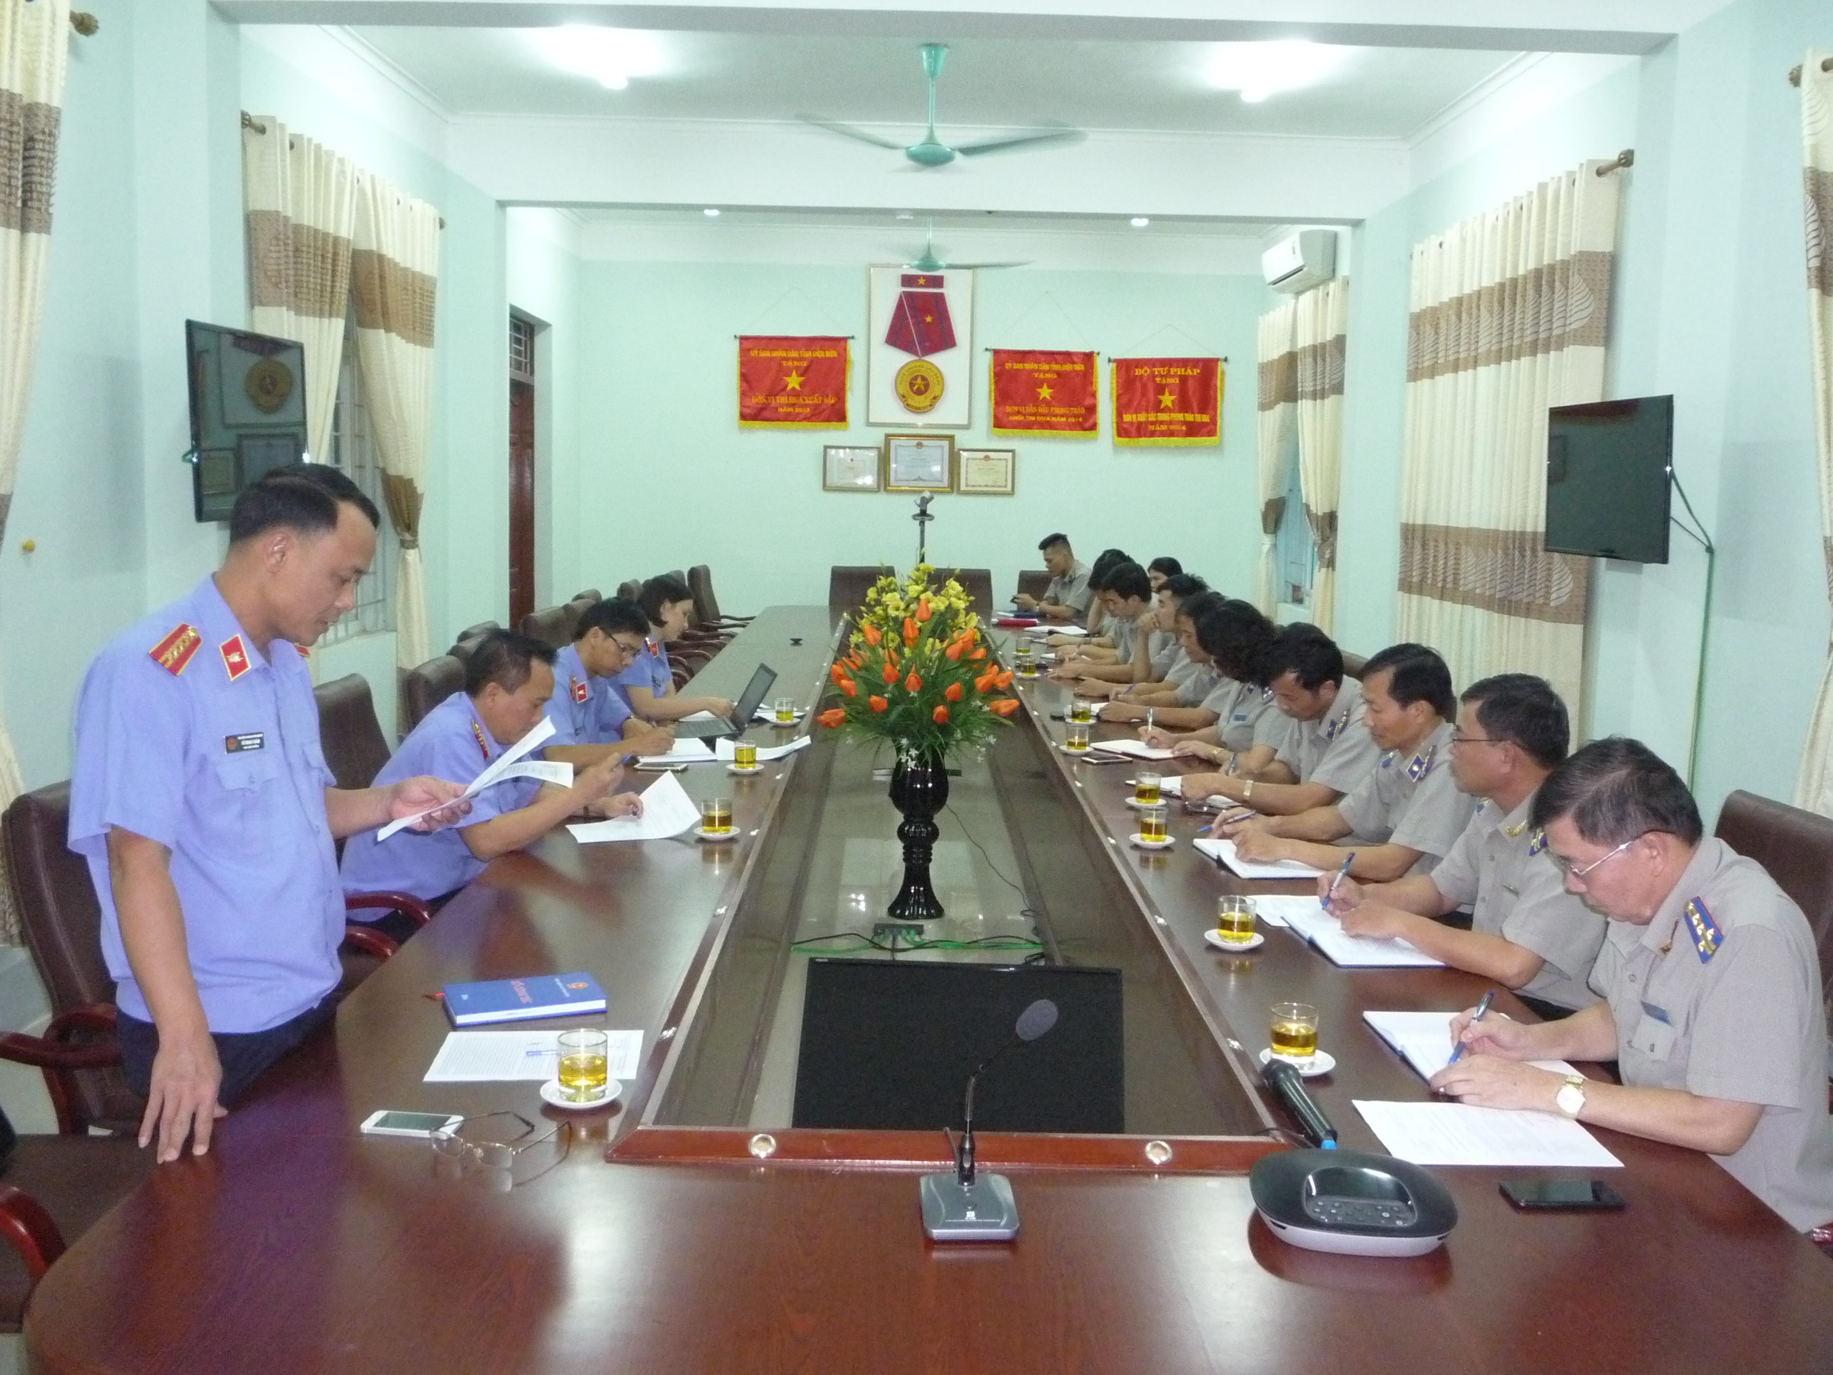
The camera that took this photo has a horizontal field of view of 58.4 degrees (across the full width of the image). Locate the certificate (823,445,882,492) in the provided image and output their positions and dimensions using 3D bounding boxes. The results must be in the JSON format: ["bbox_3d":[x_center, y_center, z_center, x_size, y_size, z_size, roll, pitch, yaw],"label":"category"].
[{"bbox_3d":[-0.477,-1.617,12.174,0.435,0.330,0.030,1,7,0],"label":"certificate"}]

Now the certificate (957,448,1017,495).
[{"bbox_3d":[0.511,-1.587,12.086,0.415,0.335,0.030,1,7,-1],"label":"certificate"}]

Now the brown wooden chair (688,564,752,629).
[{"bbox_3d":[-1.191,-0.285,10.861,0.650,1.040,0.600,1,7,-1],"label":"brown wooden chair"}]

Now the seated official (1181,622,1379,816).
[{"bbox_3d":[1.081,0.447,4.653,0.700,1.239,0.540,-1,7,-13],"label":"seated official"}]

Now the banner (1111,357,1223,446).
[{"bbox_3d":[1.885,-2.135,12.296,0.856,0.647,0.040,1,7,-1],"label":"banner"}]

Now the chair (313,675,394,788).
[{"bbox_3d":[-1.213,0.506,4.322,0.660,1.070,0.620,2,7,6],"label":"chair"}]

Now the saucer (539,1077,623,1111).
[{"bbox_3d":[-0.463,0.565,2.267,0.114,0.020,0.114,1,7,-1],"label":"saucer"}]

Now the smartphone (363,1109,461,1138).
[{"bbox_3d":[-0.664,0.579,2.164,0.116,0.009,0.059,2,7,5],"label":"smartphone"}]

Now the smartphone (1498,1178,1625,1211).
[{"bbox_3d":[0.790,0.623,2.007,0.140,0.009,0.070,1,7,-4],"label":"smartphone"}]

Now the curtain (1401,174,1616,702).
[{"bbox_3d":[2.494,-0.785,7.201,0.130,2.555,2.220,1,7,-1],"label":"curtain"}]

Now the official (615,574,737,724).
[{"bbox_3d":[-0.961,0.209,6.138,0.640,1.249,0.500,2,7,8],"label":"official"}]

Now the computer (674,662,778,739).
[{"bbox_3d":[-0.672,0.036,5.541,0.330,0.215,0.335,0,7,-11],"label":"computer"}]

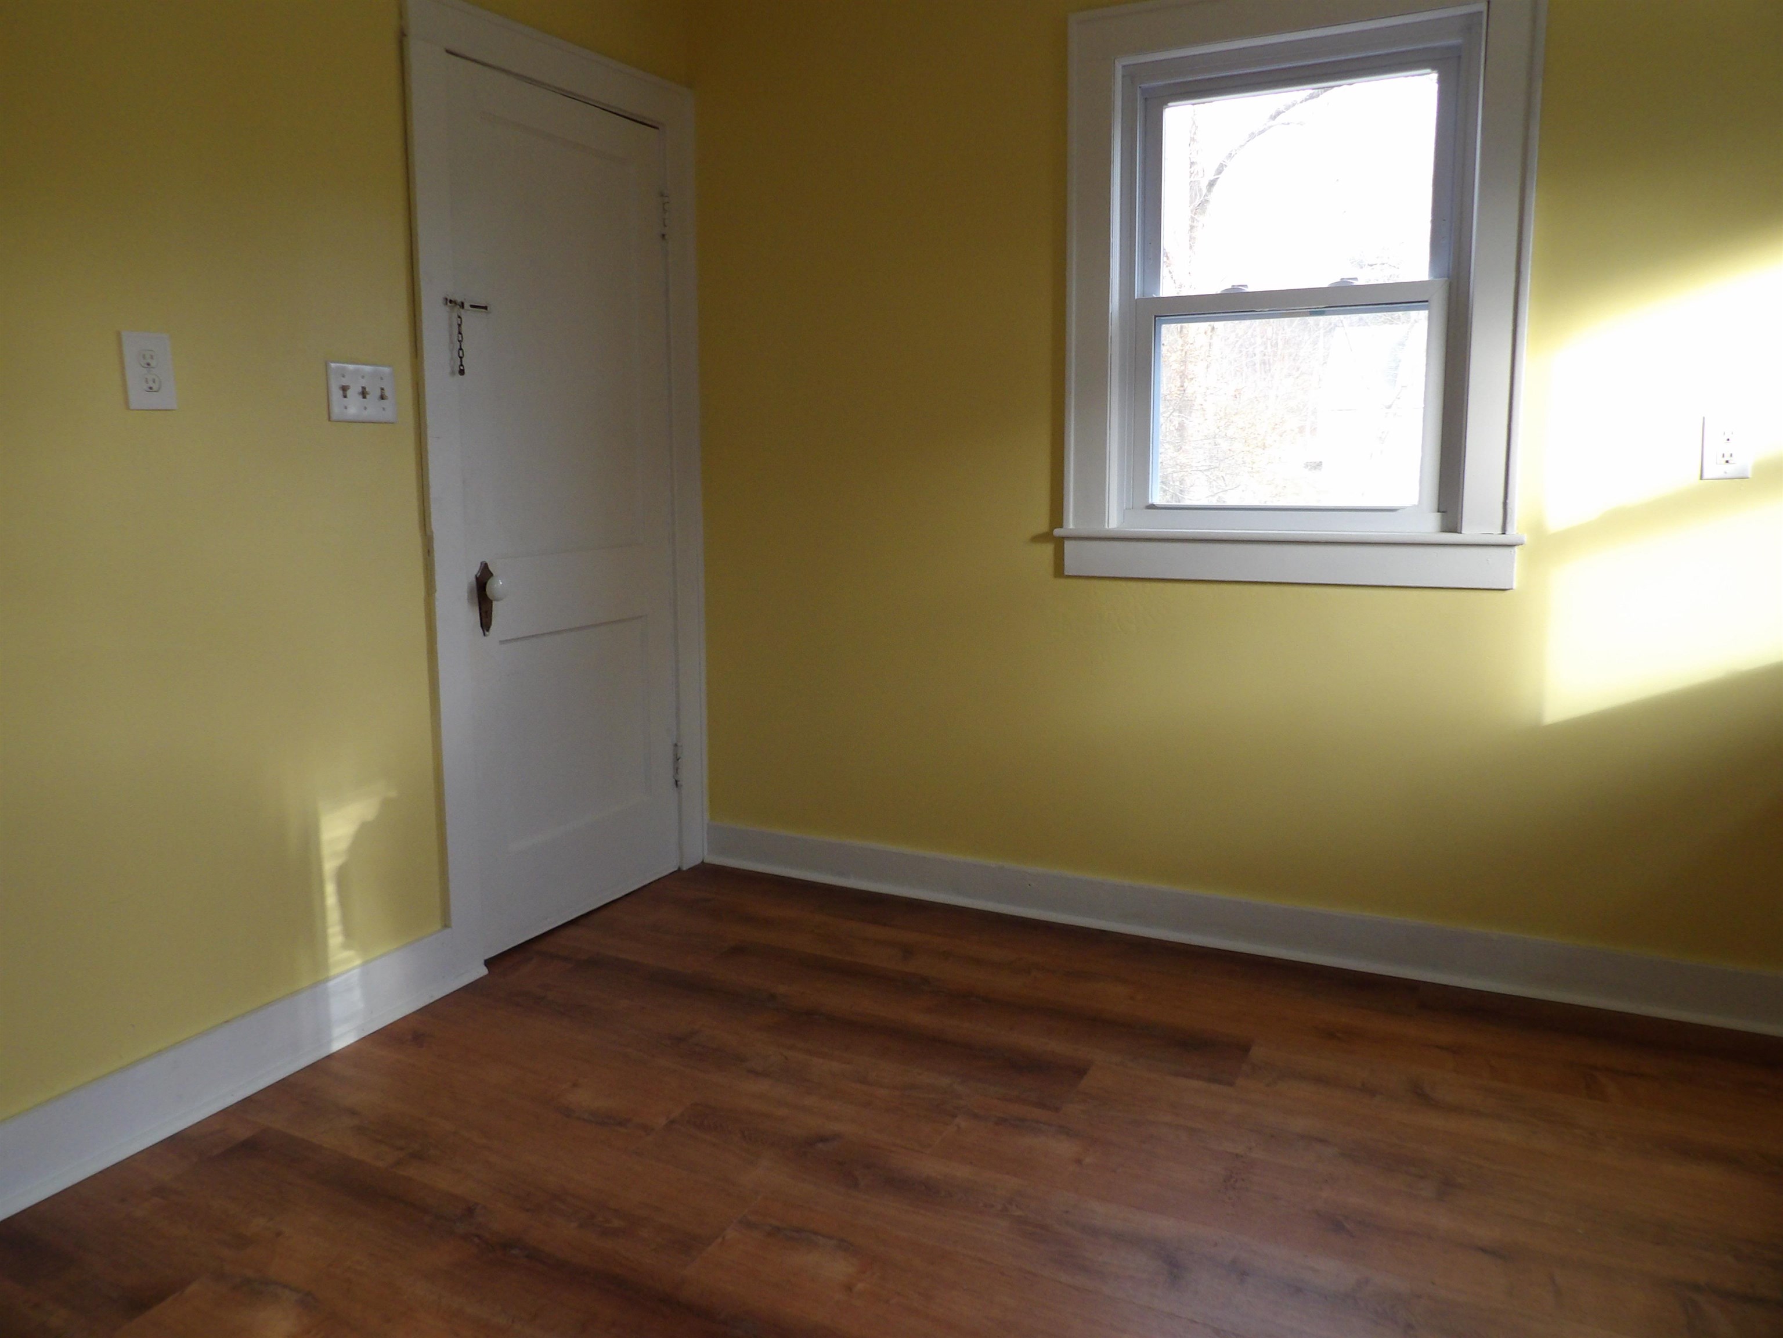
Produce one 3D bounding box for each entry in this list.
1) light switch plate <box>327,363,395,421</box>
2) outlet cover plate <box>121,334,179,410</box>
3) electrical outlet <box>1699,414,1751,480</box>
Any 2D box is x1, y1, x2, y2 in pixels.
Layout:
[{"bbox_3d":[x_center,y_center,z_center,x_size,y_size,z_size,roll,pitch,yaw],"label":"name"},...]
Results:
[{"bbox_3d":[-1.051,-0.548,2.454,0.015,0.114,0.162,4,10,26],"label":"light switch plate"},{"bbox_3d":[-1.241,-0.499,2.067,0.008,0.124,0.080,4,10,26],"label":"outlet cover plate"},{"bbox_3d":[1.576,-0.417,2.333,0.073,0.117,0.008,4,10,26],"label":"electrical outlet"}]

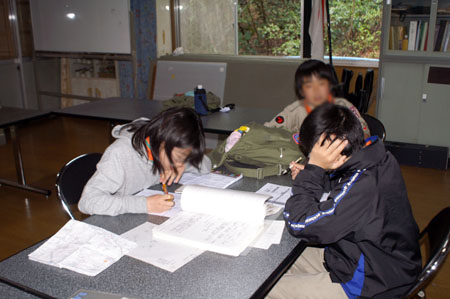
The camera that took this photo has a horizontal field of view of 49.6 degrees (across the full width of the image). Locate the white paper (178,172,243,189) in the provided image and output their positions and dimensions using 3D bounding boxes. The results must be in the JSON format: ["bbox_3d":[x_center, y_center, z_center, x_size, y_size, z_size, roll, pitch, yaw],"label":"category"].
[{"bbox_3d":[-0.079,0.139,2.392,0.280,0.016,0.205,7,20,30],"label":"white paper"}]

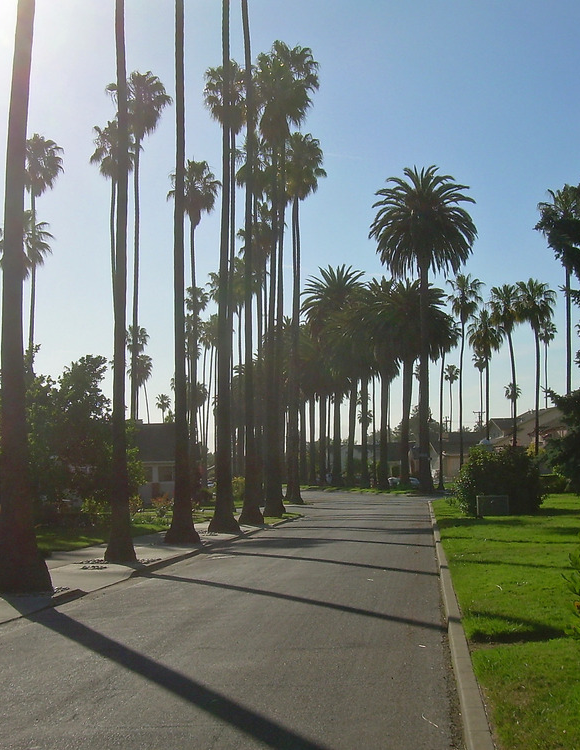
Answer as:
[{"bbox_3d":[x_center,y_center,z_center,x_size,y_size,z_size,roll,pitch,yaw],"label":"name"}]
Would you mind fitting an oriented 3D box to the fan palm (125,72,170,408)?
[{"bbox_3d":[-7.021,-4.219,51.560,2.800,20.740,2.800,0,-5,0],"label":"fan palm"}]

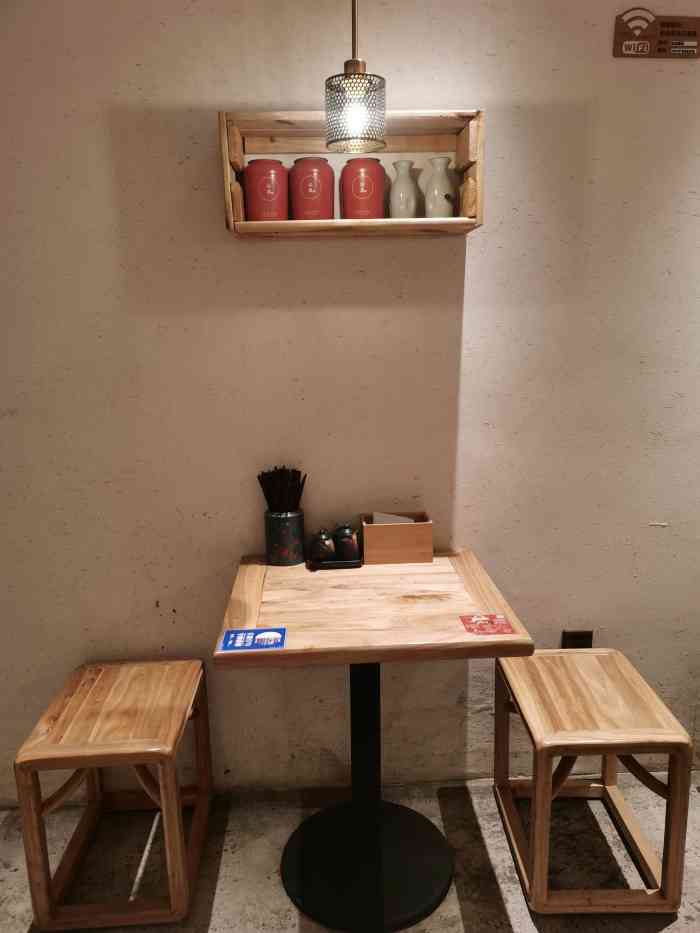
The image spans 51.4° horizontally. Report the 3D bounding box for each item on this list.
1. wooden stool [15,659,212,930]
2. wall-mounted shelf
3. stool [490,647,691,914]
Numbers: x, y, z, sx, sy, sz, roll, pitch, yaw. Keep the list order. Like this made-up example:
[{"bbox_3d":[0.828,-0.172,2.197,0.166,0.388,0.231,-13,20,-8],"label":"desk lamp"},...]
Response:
[{"bbox_3d":[-0.568,0.810,1.869,0.349,0.436,0.450,-2,11,-2],"label":"wooden stool"},{"bbox_3d":[0.005,-0.695,1.753,0.596,0.250,0.191,-2,11,-3],"label":"wall-mounted shelf"},{"bbox_3d":[0.593,0.783,1.881,0.348,0.436,0.459,-1,11,1],"label":"stool"}]

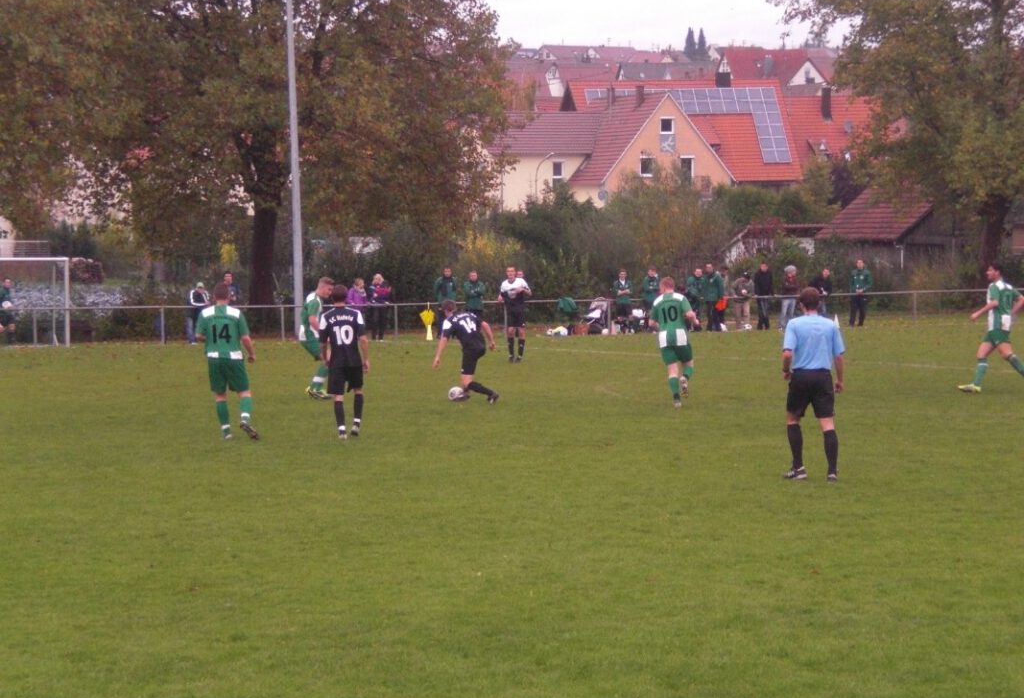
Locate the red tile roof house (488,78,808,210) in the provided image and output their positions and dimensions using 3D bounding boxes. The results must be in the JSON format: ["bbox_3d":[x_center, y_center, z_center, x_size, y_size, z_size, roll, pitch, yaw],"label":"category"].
[{"bbox_3d":[9.431,-13.646,233.000,18.000,10.300,14.500,-2,2,-20],"label":"red tile roof house"}]

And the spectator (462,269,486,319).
[{"bbox_3d":[-0.960,-1.176,88.000,0.560,1.777,0.380,-1,2,2],"label":"spectator"}]

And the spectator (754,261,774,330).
[{"bbox_3d":[6.649,-1.396,88.800,0.500,1.790,0.360,-1,2,6],"label":"spectator"}]

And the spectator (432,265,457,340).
[{"bbox_3d":[-1.728,-1.187,87.000,0.570,1.810,0.380,-1,2,0],"label":"spectator"}]

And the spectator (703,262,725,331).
[{"bbox_3d":[5.280,-1.356,88.800,0.520,1.800,0.380,-1,2,14],"label":"spectator"}]

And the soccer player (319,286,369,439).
[{"bbox_3d":[-1.941,0.148,39.200,0.570,1.774,0.380,0,2,5],"label":"soccer player"}]

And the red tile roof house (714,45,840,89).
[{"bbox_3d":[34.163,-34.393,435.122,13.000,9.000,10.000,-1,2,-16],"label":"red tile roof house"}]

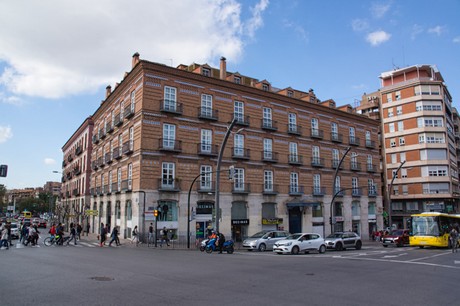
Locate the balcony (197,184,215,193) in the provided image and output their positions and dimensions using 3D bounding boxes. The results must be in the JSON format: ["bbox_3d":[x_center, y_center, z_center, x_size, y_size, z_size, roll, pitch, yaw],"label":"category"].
[{"bbox_3d":[-2.276,3.513,35.297,2.226,1.155,0.546,6,-11,-35],"label":"balcony"}]

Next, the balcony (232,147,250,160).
[{"bbox_3d":[1.270,0.169,38.839,2.243,1.190,0.536,7,-12,-35],"label":"balcony"}]

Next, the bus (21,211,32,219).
[{"bbox_3d":[-56.274,17.616,95.434,2.150,2.800,6.000,6,-11,-35],"label":"bus"}]

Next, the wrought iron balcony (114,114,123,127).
[{"bbox_3d":[-12.565,-3.698,39.079,0.536,1.190,2.243,6,-11,-31],"label":"wrought iron balcony"}]

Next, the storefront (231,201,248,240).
[{"bbox_3d":[1.033,7.356,37.135,2.330,4.220,0.500,6,-11,-36],"label":"storefront"}]

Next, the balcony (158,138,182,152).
[{"bbox_3d":[-5.828,-0.714,34.036,2.200,1.200,0.500,6,-11,-36],"label":"balcony"}]

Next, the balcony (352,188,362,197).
[{"bbox_3d":[19.774,6.252,53.853,2.155,1.248,0.598,6,-11,-36],"label":"balcony"}]

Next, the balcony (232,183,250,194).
[{"bbox_3d":[1.320,4.193,40.544,2.155,1.248,0.598,6,-11,-36],"label":"balcony"}]

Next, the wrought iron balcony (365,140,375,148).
[{"bbox_3d":[22.093,-1.241,54.066,2.200,1.150,0.500,6,-11,-36],"label":"wrought iron balcony"}]

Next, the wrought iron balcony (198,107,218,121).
[{"bbox_3d":[-2.467,-4.322,39.032,2.155,1.248,0.598,6,-11,-36],"label":"wrought iron balcony"}]

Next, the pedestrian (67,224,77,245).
[{"bbox_3d":[-12.354,6.337,26.900,0.700,1.680,0.500,3,-9,-17],"label":"pedestrian"}]

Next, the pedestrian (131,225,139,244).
[{"bbox_3d":[-7.961,6.921,29.101,0.650,1.660,0.500,3,-9,-18],"label":"pedestrian"}]

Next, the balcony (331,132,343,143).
[{"bbox_3d":[15.287,-2.168,49.506,2.243,1.190,0.536,7,-12,-35],"label":"balcony"}]

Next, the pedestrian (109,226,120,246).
[{"bbox_3d":[-9.320,6.721,28.012,0.720,1.640,0.480,2,-9,-12],"label":"pedestrian"}]

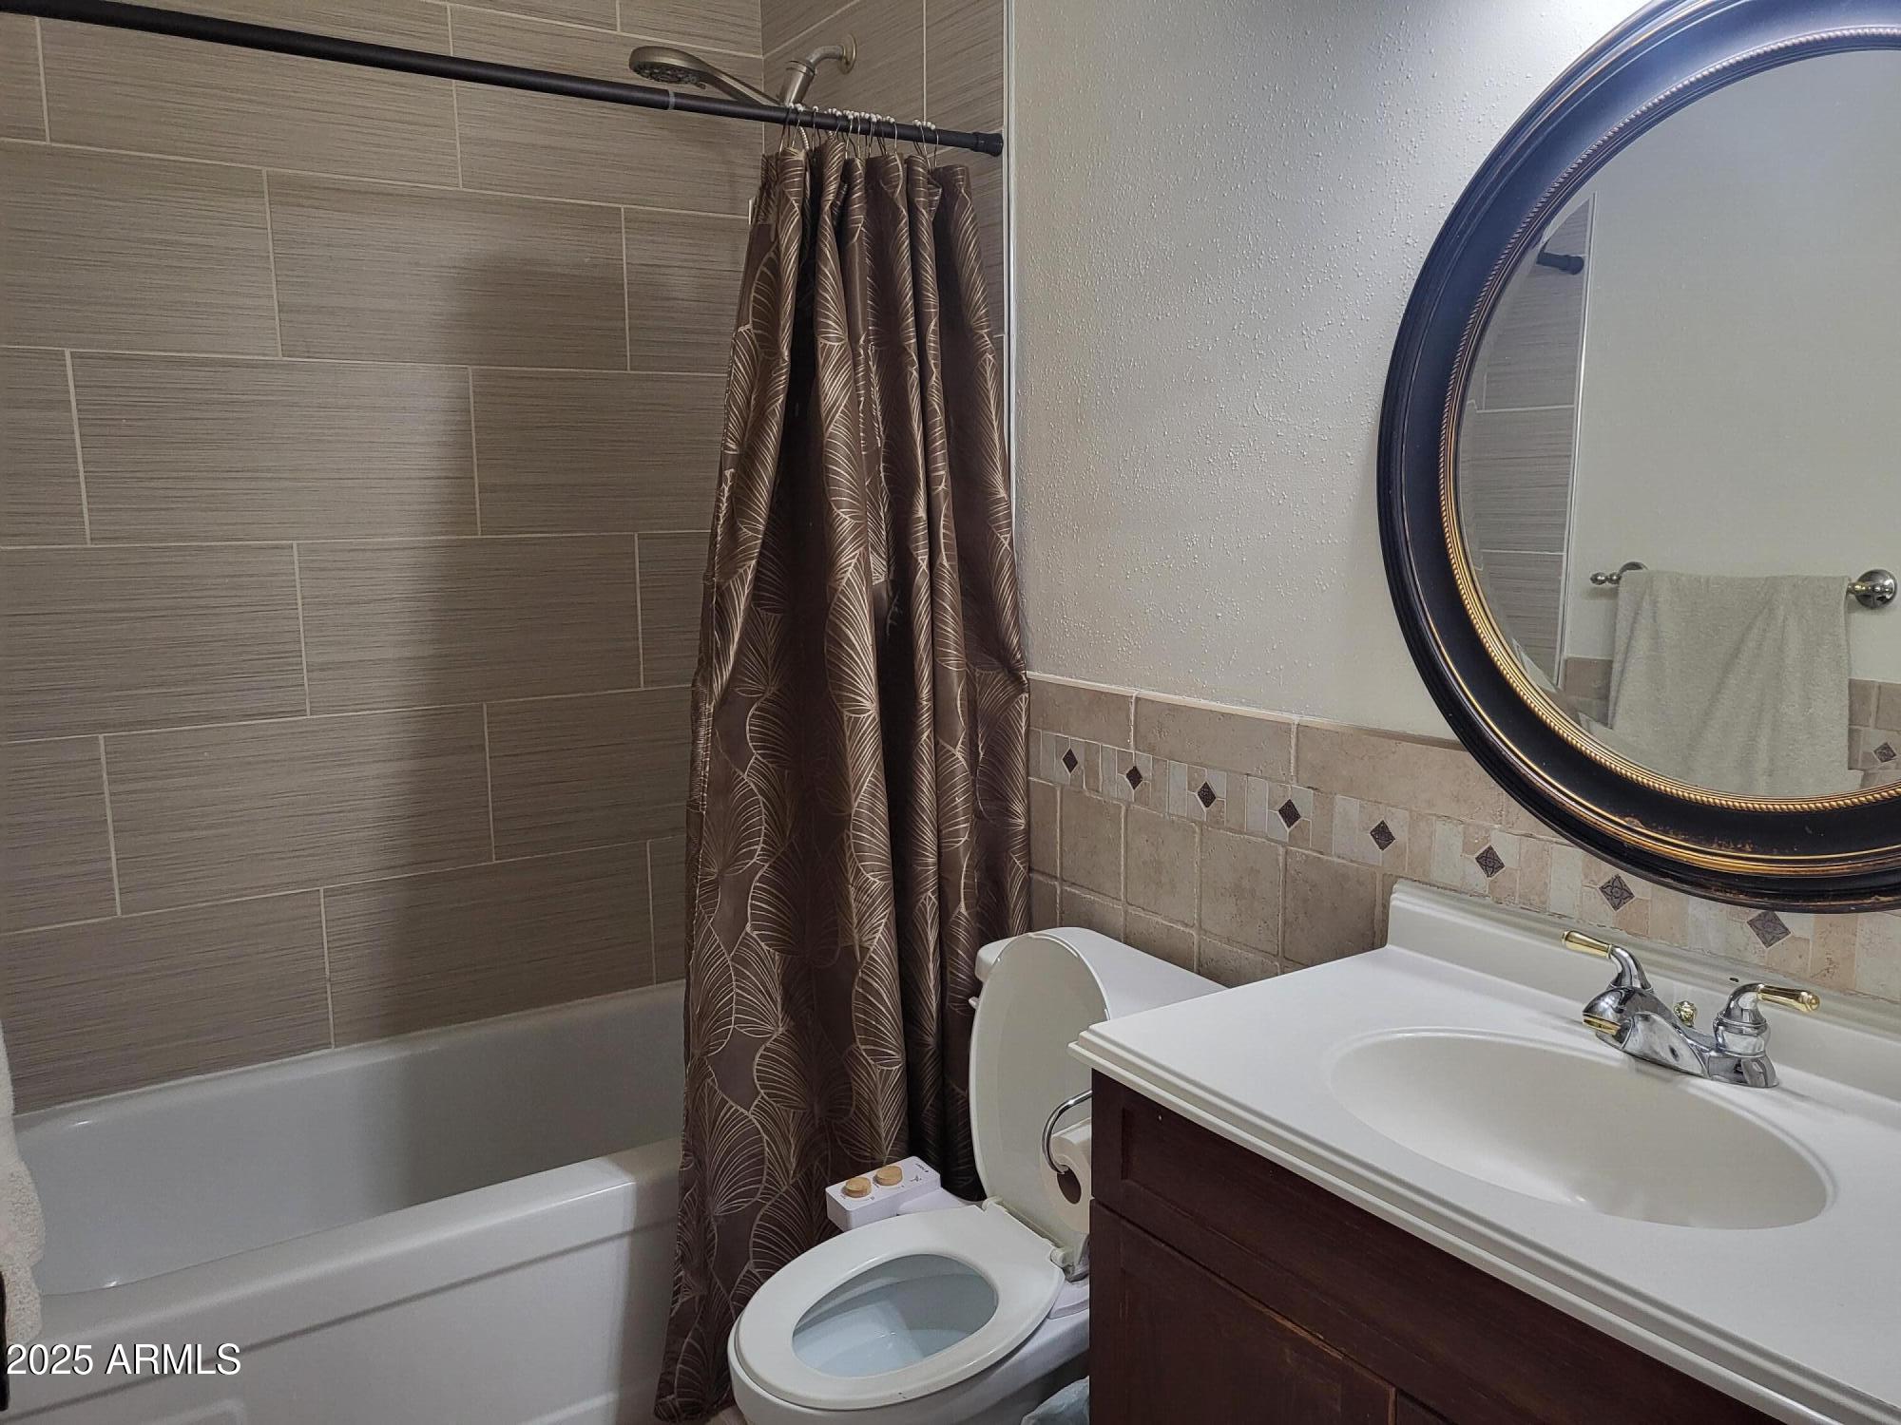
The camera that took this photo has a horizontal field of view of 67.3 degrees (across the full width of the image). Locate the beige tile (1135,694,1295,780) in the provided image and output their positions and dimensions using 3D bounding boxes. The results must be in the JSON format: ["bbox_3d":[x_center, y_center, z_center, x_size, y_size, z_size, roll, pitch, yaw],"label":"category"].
[{"bbox_3d":[0.350,0.033,1.921,0.010,0.084,0.301,-6,10,-33],"label":"beige tile"}]

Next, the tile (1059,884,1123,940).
[{"bbox_3d":[0.217,0.353,2.179,0.010,0.151,0.151,-6,10,-33],"label":"tile"}]

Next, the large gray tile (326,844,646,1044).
[{"bbox_3d":[-0.855,0.428,2.708,0.607,0.294,0.010,-6,10,-33],"label":"large gray tile"}]

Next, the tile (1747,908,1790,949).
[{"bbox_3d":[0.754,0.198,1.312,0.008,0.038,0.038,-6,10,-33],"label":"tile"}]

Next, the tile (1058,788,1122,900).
[{"bbox_3d":[0.215,0.200,2.147,0.010,0.148,0.146,-6,10,-33],"label":"tile"}]

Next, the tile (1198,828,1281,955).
[{"bbox_3d":[0.387,0.237,1.900,0.010,0.151,0.151,-6,10,-33],"label":"tile"}]

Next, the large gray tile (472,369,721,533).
[{"bbox_3d":[-0.610,-0.498,2.746,0.598,0.301,0.010,-6,10,-33],"label":"large gray tile"}]

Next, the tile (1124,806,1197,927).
[{"bbox_3d":[0.301,0.218,2.028,0.010,0.151,0.151,-6,10,-33],"label":"tile"}]

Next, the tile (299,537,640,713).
[{"bbox_3d":[-0.861,-0.169,2.620,0.607,0.300,0.010,-6,10,-33],"label":"tile"}]

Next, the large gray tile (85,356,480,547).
[{"bbox_3d":[-1.116,-0.443,2.416,0.609,0.301,0.010,-6,10,-33],"label":"large gray tile"}]

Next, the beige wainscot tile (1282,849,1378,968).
[{"bbox_3d":[0.470,0.255,1.762,0.010,0.150,0.147,-6,10,-33],"label":"beige wainscot tile"}]

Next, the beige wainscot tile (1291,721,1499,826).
[{"bbox_3d":[0.515,0.067,1.660,0.010,0.086,0.296,-6,10,-33],"label":"beige wainscot tile"}]

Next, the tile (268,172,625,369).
[{"bbox_3d":[-0.868,-0.769,2.531,0.607,0.300,0.010,-6,10,-33],"label":"tile"}]

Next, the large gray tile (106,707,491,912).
[{"bbox_3d":[-1.118,0.160,2.503,0.609,0.301,0.010,-6,10,-33],"label":"large gray tile"}]

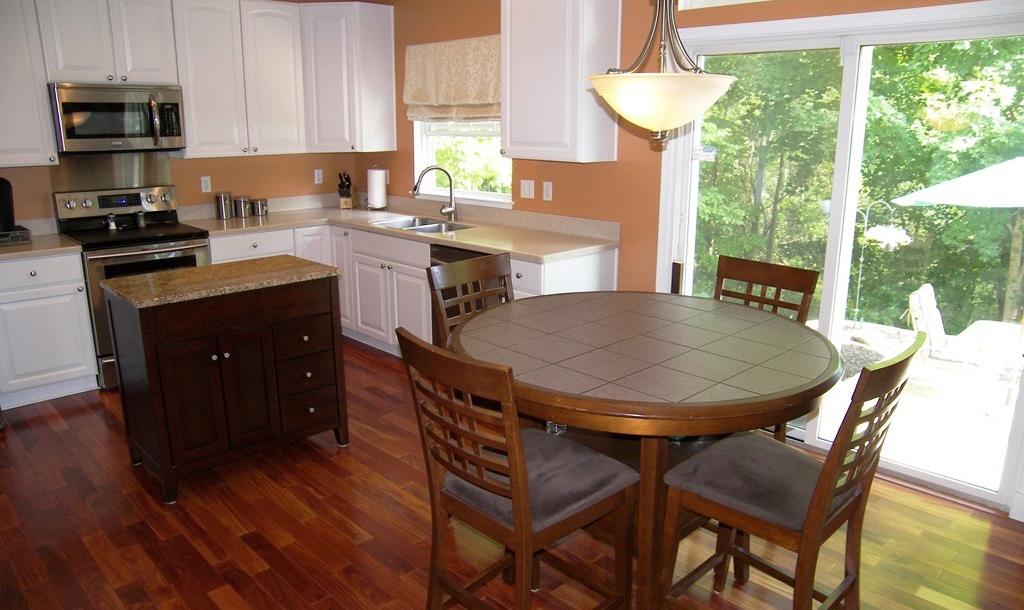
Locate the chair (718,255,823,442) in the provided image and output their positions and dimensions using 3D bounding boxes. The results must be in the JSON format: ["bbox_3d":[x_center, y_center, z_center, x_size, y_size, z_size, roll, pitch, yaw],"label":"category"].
[{"bbox_3d":[0.814,0.381,2.749,0.570,1.030,0.465,-12,18,-40],"label":"chair"}]

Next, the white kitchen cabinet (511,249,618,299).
[{"bbox_3d":[0.260,0.094,4.146,0.620,0.800,0.400,-13,19,-42],"label":"white kitchen cabinet"}]

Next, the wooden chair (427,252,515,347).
[{"bbox_3d":[0.014,0.362,2.849,0.570,1.030,0.465,13,19,43],"label":"wooden chair"}]

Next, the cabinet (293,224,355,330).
[{"bbox_3d":[-1.339,-0.248,5.587,0.900,0.800,0.900,-13,19,-42],"label":"cabinet"}]

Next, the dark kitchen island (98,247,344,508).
[{"bbox_3d":[-1.333,0.303,3.398,0.555,0.900,0.940,13,19,43],"label":"dark kitchen island"}]

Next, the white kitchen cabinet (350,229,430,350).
[{"bbox_3d":[-0.604,-0.117,5.031,0.620,0.800,0.930,-13,19,-42],"label":"white kitchen cabinet"}]

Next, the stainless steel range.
[{"bbox_3d":[-2.434,-0.144,4.663,0.755,1.180,0.690,-13,19,-42],"label":"stainless steel range"}]

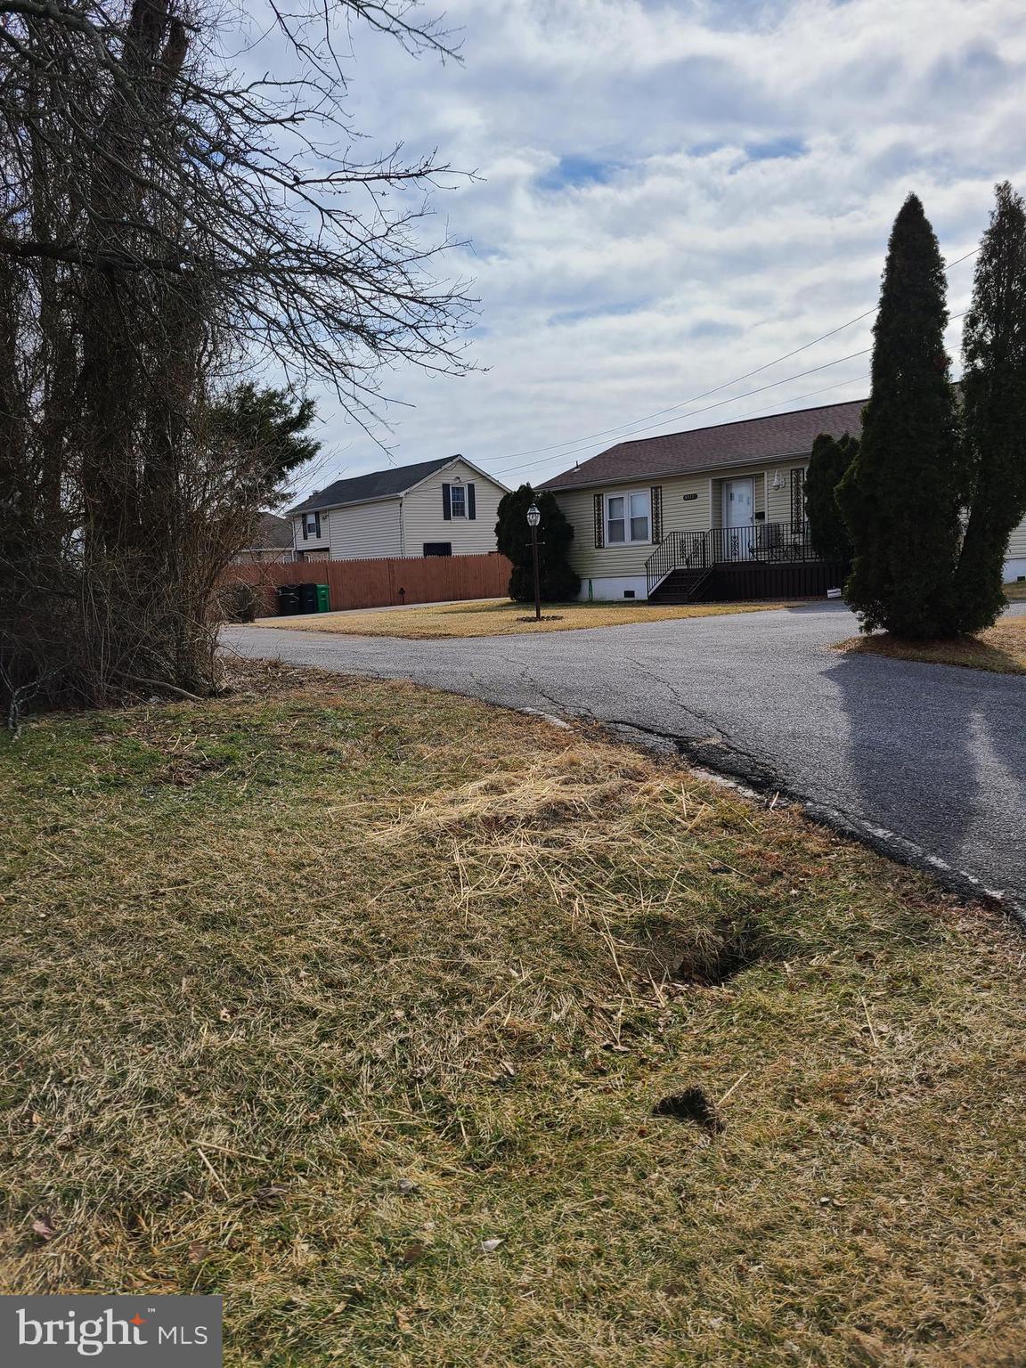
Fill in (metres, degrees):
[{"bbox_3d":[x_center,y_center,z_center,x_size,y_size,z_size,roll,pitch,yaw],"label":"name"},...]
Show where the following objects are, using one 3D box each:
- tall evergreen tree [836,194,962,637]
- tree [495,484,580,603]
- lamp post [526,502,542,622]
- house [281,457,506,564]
[{"bbox_3d":[4.695,-3.189,12.334,1.550,5.160,1.500,0,6,21],"label":"tall evergreen tree"},{"bbox_3d":[0.667,-4.113,30.026,2.450,3.380,2.300,-2,6,0],"label":"tree"},{"bbox_3d":[0.426,-2.279,19.188,0.310,2.180,0.280,-2,6,0],"label":"lamp post"},{"bbox_3d":[-5.076,-6.737,46.445,6.050,6.150,9.060,-8,8,-42],"label":"house"}]

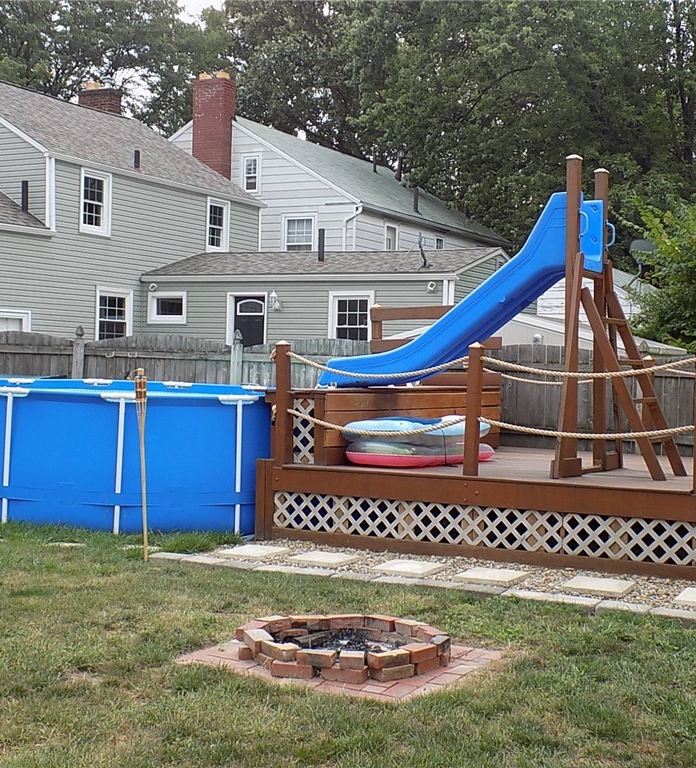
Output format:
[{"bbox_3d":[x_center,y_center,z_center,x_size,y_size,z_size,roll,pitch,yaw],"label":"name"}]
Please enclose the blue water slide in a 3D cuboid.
[{"bbox_3d":[0.957,-0.753,10.627,2.541,1.615,0.571,2,1,32],"label":"blue water slide"}]

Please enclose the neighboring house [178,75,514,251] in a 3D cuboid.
[{"bbox_3d":[-1.244,-3.568,36.723,9.000,8.500,11.900,2,1,26],"label":"neighboring house"}]

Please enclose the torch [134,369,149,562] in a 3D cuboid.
[{"bbox_3d":[-1.525,0.603,8.970,0.090,1.440,0.090,-2,1,-10],"label":"torch"}]

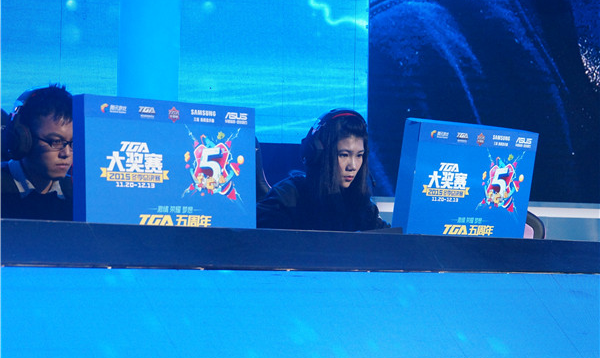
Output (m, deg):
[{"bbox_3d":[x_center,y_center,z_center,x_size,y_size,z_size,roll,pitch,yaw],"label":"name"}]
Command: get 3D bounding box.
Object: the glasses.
[{"bbox_3d":[-0.697,-0.113,4.794,0.140,0.042,0.142,19,10,39],"label":"glasses"}]

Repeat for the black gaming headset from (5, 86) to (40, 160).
[{"bbox_3d":[-0.734,-0.154,4.850,0.100,0.205,0.190,13,6,42],"label":"black gaming headset"}]

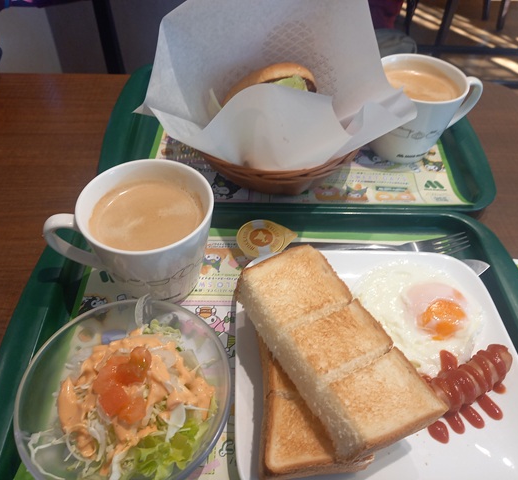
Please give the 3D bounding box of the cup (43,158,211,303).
[{"bbox_3d":[-0.093,0.000,0.345,0.120,0.078,0.092,-2,49,-6],"label":"cup"}]

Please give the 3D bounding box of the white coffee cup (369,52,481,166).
[{"bbox_3d":[0.169,-0.135,0.481,0.121,0.078,0.092,-11,50,-13],"label":"white coffee cup"}]

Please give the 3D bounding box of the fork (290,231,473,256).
[{"bbox_3d":[0.093,0.003,0.388,0.176,0.019,0.023,1,49,-3],"label":"fork"}]

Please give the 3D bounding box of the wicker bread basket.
[{"bbox_3d":[0.017,-0.100,0.465,0.172,0.044,0.140,1,49,-3],"label":"wicker bread basket"}]

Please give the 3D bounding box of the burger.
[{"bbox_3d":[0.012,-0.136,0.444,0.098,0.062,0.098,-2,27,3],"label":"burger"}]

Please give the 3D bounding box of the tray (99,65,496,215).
[{"bbox_3d":[0.037,-0.113,0.492,0.378,0.023,0.243,2,49,-2],"label":"tray"}]

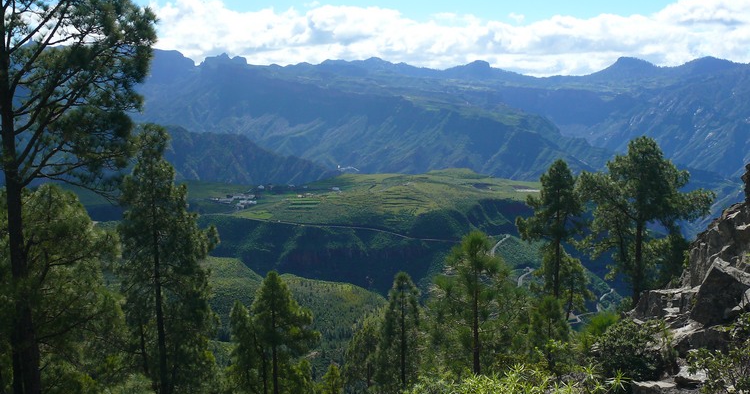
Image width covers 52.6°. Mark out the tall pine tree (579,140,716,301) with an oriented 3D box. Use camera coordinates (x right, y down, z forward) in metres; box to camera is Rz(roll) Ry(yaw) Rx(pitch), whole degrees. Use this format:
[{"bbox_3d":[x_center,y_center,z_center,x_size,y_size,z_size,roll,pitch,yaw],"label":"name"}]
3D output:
[{"bbox_3d":[14.600,1.370,40.440,7.090,9.170,6.380,0,7,0],"label":"tall pine tree"}]

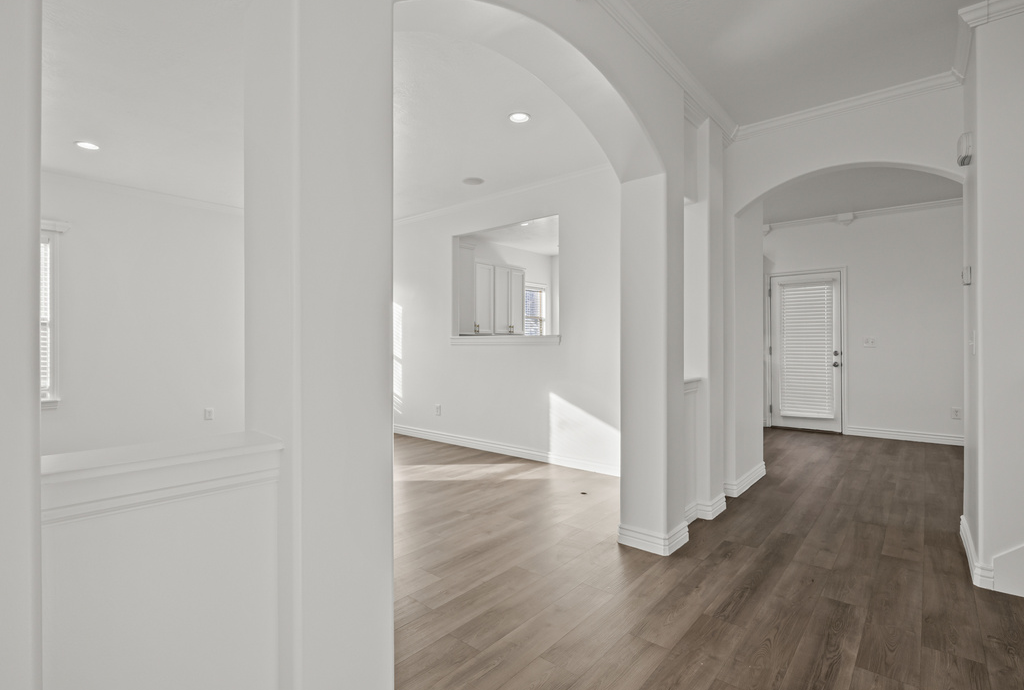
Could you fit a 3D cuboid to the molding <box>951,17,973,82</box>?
[{"bbox_3d":[2.350,-1.538,2.471,0.058,0.082,0.695,0,0,41],"label":"molding"}]

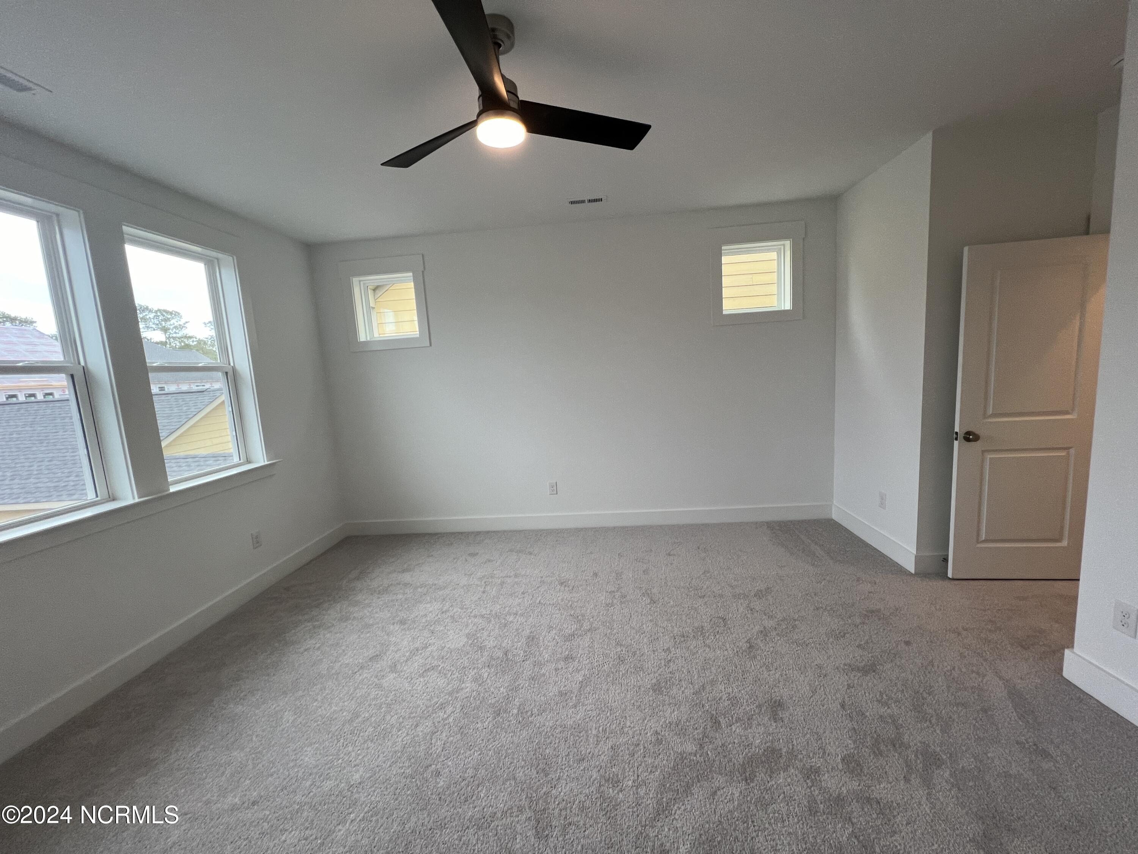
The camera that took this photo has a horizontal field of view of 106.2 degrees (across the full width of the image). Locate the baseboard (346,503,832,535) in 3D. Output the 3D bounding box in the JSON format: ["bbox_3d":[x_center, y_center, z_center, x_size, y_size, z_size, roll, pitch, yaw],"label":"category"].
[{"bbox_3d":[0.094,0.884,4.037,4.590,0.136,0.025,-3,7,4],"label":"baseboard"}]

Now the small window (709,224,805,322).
[{"bbox_3d":[1.606,-1.299,3.668,0.766,0.807,0.110,-3,7,4],"label":"small window"}]

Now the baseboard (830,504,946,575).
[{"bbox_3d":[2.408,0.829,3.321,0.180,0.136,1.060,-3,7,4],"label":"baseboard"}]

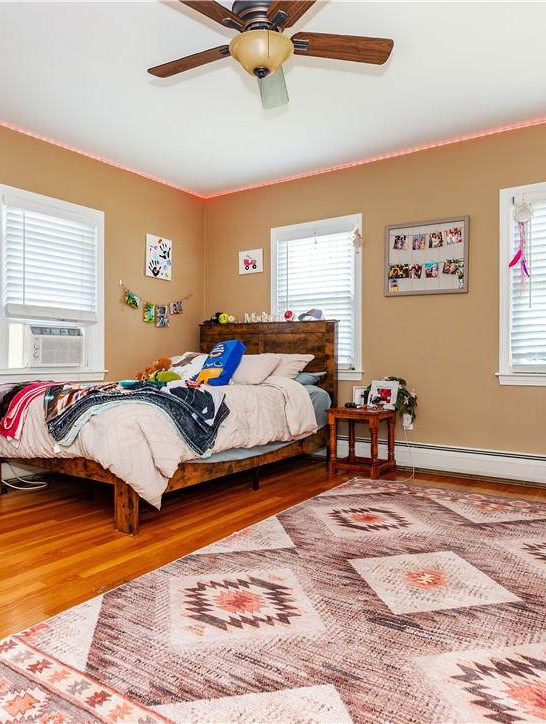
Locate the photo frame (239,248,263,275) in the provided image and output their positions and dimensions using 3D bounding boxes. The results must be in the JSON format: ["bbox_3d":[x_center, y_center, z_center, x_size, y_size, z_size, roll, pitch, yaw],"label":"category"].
[{"bbox_3d":[-0.188,-0.902,4.643,0.259,0.205,0.022,1,2,34],"label":"photo frame"}]

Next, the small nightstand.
[{"bbox_3d":[0.660,0.579,3.760,0.390,0.466,0.359,0,1,27],"label":"small nightstand"}]

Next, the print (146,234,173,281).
[{"bbox_3d":[-0.999,-0.900,4.458,0.022,0.357,0.296,1,2,34],"label":"print"}]

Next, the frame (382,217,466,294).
[{"bbox_3d":[1.119,-0.756,3.755,0.610,0.533,0.025,1,2,34],"label":"frame"}]

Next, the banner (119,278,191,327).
[{"bbox_3d":[-1.005,-0.485,4.457,0.030,0.359,0.816,1,2,34],"label":"banner"}]

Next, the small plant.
[{"bbox_3d":[0.860,0.274,3.752,0.332,0.314,0.269,1,2,34],"label":"small plant"}]

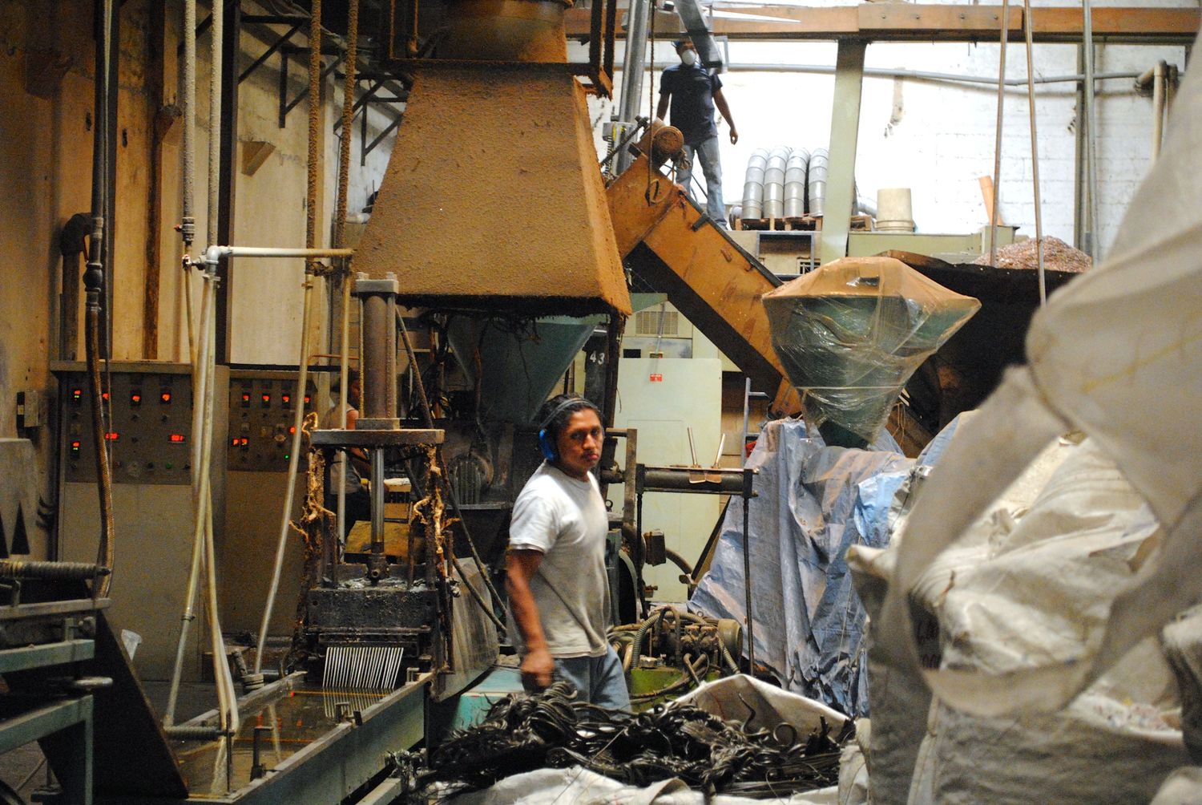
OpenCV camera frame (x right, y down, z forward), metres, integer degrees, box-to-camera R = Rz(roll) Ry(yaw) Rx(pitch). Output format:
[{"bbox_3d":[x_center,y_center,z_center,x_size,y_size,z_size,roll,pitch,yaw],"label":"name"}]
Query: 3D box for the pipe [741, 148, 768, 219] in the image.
[{"bbox_3d":[1.352,-1.927,21.200,0.190,0.630,0.500,1,1,9],"label":"pipe"}]

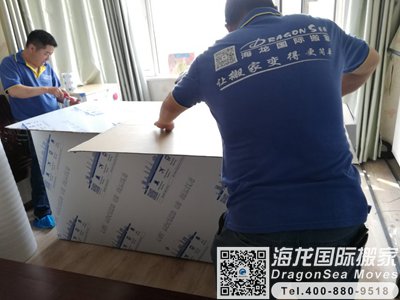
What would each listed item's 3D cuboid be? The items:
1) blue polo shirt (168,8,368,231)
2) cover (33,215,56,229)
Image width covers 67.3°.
[{"bbox_3d":[0.268,-0.117,1.107,0.680,0.720,0.380,-7,-2,14],"label":"blue polo shirt"},{"bbox_3d":[-1.346,0.623,2.634,0.270,0.105,0.110,0,18,19],"label":"cover"}]

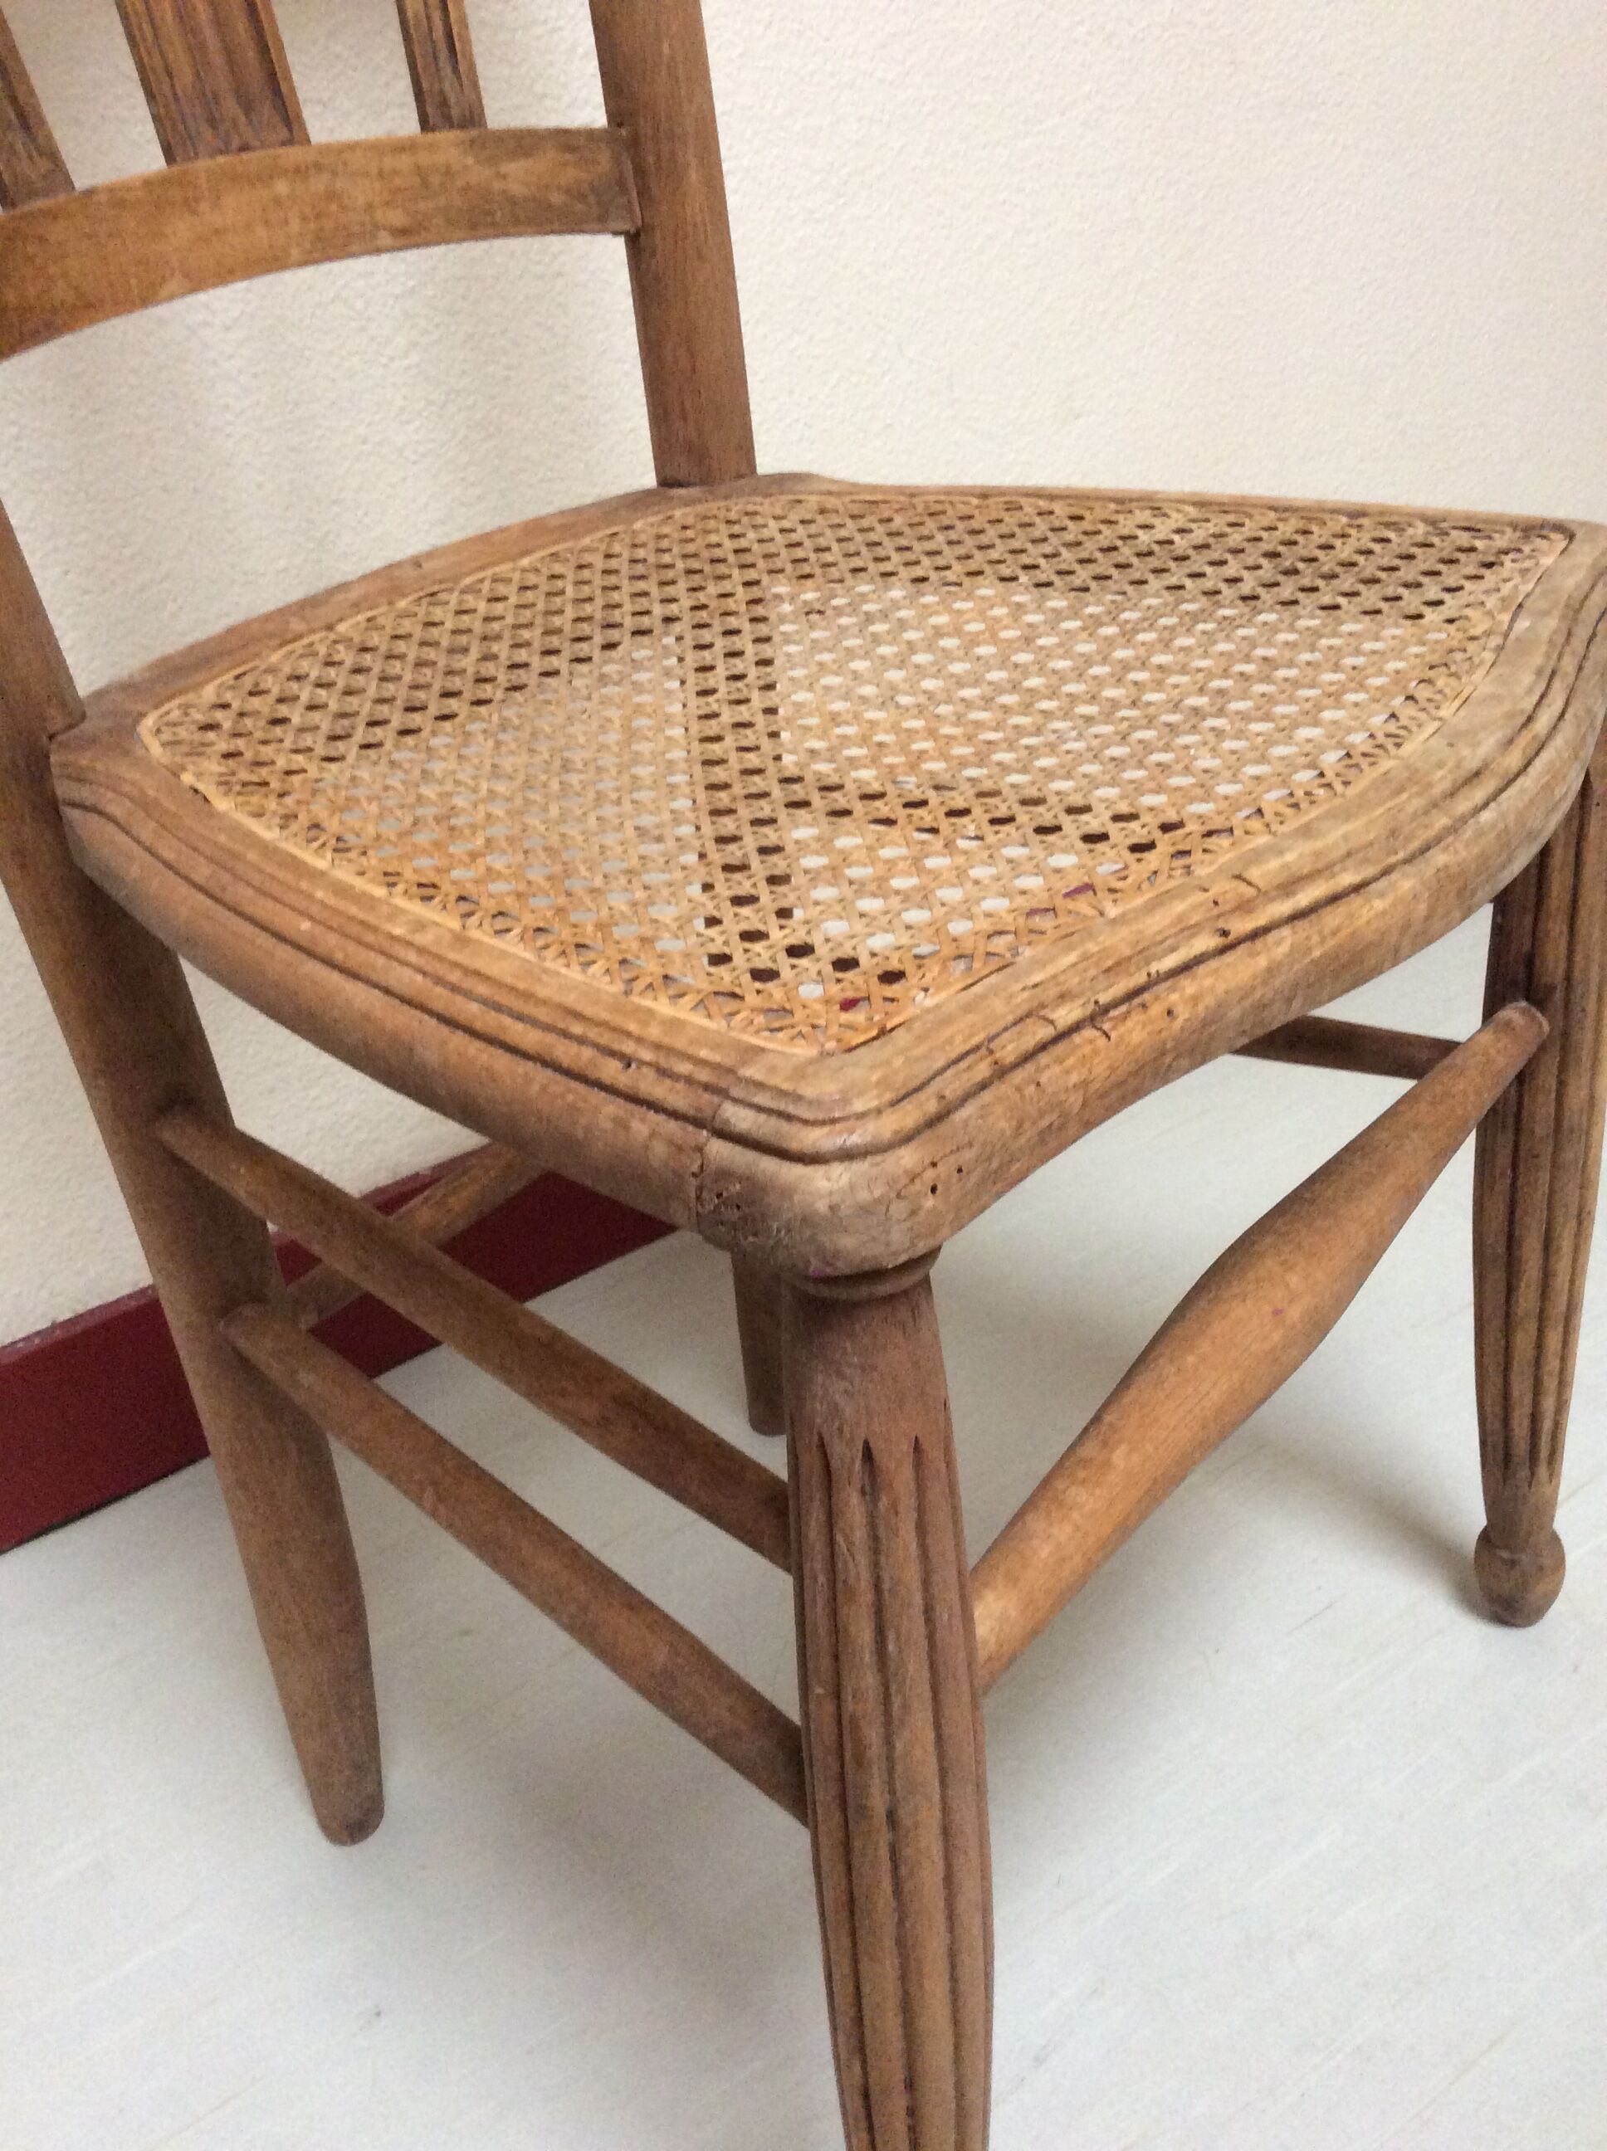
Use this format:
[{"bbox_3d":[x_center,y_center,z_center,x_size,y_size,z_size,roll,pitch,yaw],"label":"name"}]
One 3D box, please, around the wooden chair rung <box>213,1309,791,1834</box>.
[{"bbox_3d":[-0.079,0.119,0.522,0.020,0.020,0.261,-28,36,-34],"label":"wooden chair rung"}]

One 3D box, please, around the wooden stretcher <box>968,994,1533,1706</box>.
[{"bbox_3d":[0.130,0.055,0.528,0.035,0.035,0.330,17,37,35],"label":"wooden stretcher"}]

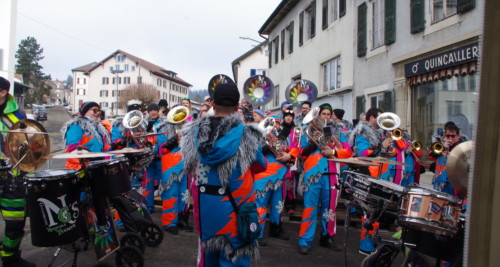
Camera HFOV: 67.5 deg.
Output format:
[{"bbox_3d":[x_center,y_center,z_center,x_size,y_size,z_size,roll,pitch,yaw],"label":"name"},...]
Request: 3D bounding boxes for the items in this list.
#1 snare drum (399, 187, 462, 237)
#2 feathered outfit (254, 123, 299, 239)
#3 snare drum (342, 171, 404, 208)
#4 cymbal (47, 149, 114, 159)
[{"bbox_3d":[1.233,0.521,2.550,0.375,0.210,0.375,11,-12,16],"label":"snare drum"},{"bbox_3d":[0.341,0.628,5.000,0.570,1.500,0.440,1,0,23],"label":"feathered outfit"},{"bbox_3d":[0.871,0.404,2.650,0.400,0.170,0.400,14,2,16],"label":"snare drum"},{"bbox_3d":[-1.398,0.167,3.050,0.505,0.055,0.505,-2,0,0],"label":"cymbal"}]

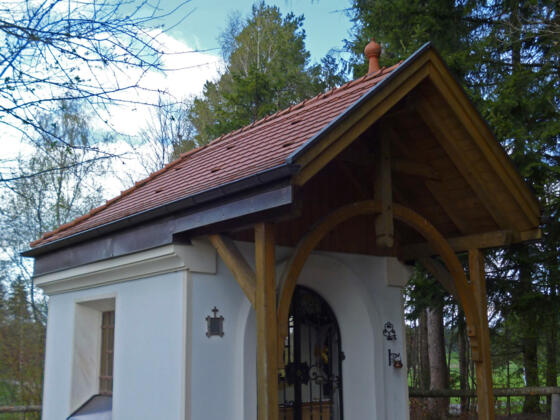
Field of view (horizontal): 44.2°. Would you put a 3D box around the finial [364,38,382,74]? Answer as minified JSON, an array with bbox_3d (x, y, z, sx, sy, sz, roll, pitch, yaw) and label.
[{"bbox_3d":[1.037,-1.714,7.711,0.181,0.434,0.181,-1,-11,0],"label":"finial"}]

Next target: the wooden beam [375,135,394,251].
[{"bbox_3d":[1.106,-0.247,7.413,0.125,1.337,0.125,8,-14,-38],"label":"wooden beam"}]

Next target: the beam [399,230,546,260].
[{"bbox_3d":[2.235,0.427,8.419,0.138,0.172,1.937,8,-14,-38],"label":"beam"}]

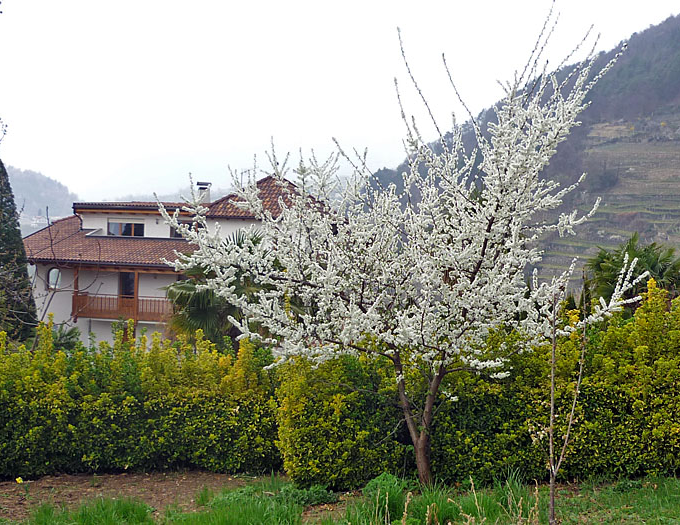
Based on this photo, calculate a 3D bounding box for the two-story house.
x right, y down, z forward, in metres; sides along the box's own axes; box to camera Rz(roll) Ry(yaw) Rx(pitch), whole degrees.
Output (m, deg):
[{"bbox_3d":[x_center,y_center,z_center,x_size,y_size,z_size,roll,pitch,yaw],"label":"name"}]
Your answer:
[{"bbox_3d":[-8.200,0.400,38.800,16.000,9.600,10.500,2,1,10],"label":"two-story house"}]

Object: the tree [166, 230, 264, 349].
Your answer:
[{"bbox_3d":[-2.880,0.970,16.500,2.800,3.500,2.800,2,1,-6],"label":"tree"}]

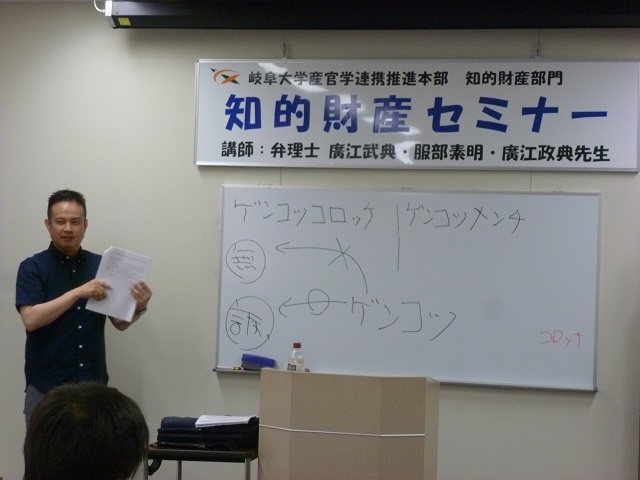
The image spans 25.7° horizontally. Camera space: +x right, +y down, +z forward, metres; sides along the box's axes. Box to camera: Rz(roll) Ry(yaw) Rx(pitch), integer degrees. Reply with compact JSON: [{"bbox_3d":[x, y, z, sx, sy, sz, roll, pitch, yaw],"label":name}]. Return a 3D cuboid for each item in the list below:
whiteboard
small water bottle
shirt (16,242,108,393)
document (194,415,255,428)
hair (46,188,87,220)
[{"bbox_3d":[0.390,0.213,6.600,1.810,0.910,0.060,2,0,13],"label":"whiteboard"},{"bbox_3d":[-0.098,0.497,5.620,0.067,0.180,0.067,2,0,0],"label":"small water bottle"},{"bbox_3d":[-1.155,0.348,6.330,0.460,0.680,0.280,1,0,-24],"label":"shirt"},{"bbox_3d":[-0.375,0.728,5.640,0.220,0.020,0.280,2,0,4],"label":"document"},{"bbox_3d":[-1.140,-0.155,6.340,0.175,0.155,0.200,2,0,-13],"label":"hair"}]

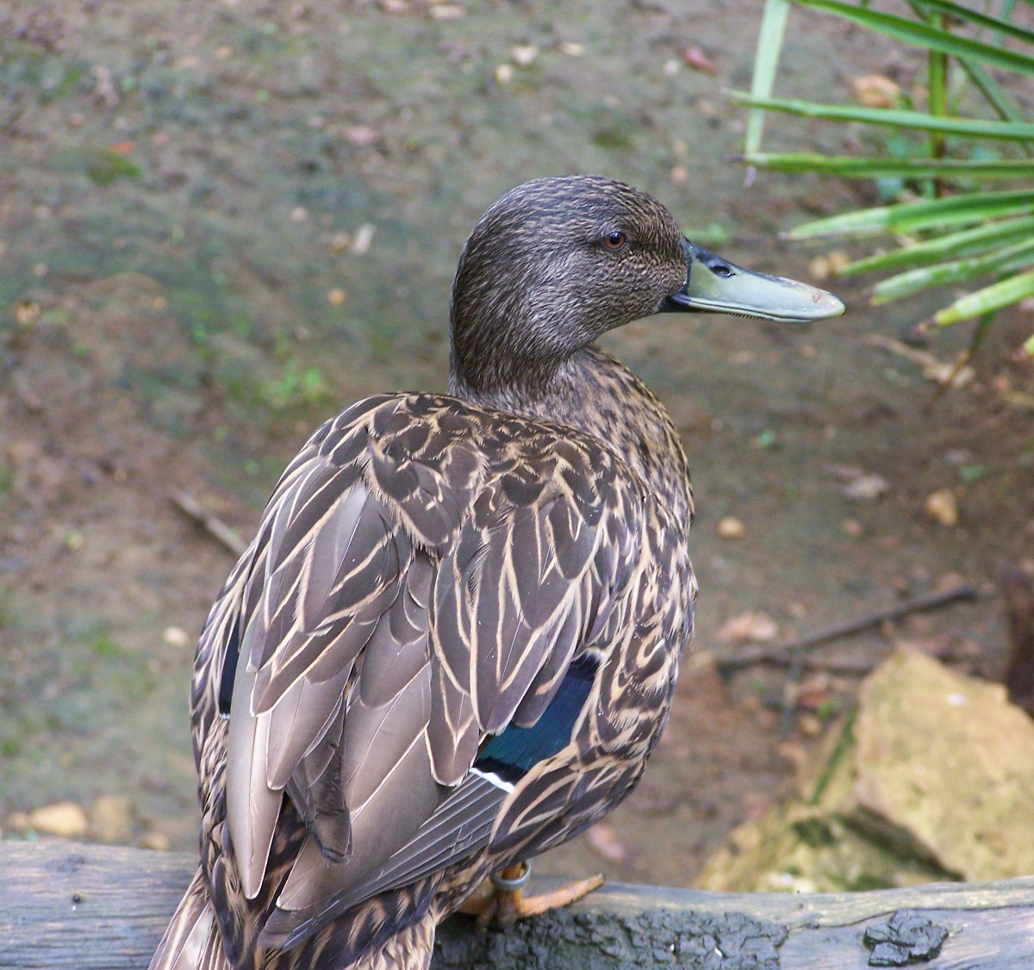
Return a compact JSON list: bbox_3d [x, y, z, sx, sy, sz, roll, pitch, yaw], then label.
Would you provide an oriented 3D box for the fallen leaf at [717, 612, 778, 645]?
[{"bbox_3d":[0.112,0.070,3.270,0.028,0.009,0.012,-8,31,-13],"label":"fallen leaf"}]

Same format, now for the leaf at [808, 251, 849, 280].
[{"bbox_3d":[0.167,-0.117,3.595,0.022,0.008,0.020,0,30,0],"label":"leaf"}]

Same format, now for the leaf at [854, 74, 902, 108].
[{"bbox_3d":[0.202,-0.221,3.772,0.025,0.010,0.021,5,30,9],"label":"leaf"}]

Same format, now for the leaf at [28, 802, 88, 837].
[{"bbox_3d":[-0.213,0.155,3.122,0.027,0.009,0.018,0,30,0],"label":"leaf"}]

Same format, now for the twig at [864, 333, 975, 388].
[{"bbox_3d":[0.190,-0.059,3.171,0.062,0.007,0.016,22,35,35],"label":"twig"}]

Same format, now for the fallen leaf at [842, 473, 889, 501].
[{"bbox_3d":[0.176,0.001,3.393,0.022,0.006,0.018,-3,30,-4],"label":"fallen leaf"}]

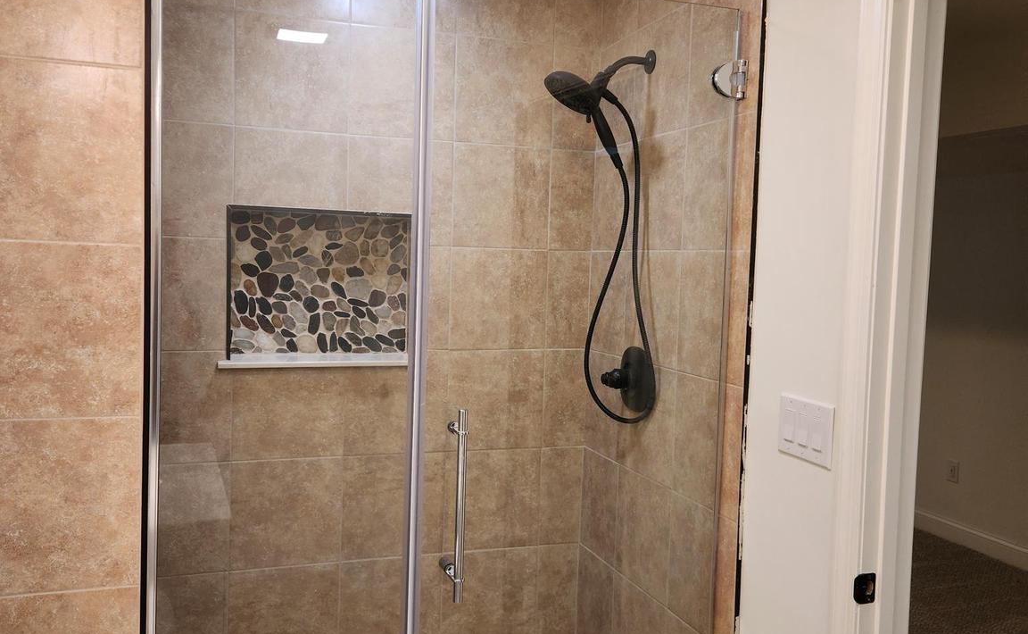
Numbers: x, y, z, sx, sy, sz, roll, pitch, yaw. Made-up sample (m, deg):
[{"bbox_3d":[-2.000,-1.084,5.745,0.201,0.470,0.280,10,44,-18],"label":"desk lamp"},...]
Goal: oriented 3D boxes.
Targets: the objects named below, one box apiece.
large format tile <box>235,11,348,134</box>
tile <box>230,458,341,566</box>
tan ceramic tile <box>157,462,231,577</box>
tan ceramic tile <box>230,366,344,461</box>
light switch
[{"bbox_3d":[-0.600,-0.666,2.483,0.304,0.304,0.010,1,4,-19],"label":"large format tile"},{"bbox_3d":[-0.638,0.549,2.553,0.304,0.304,0.010,1,4,-19],"label":"tile"},{"bbox_3d":[-0.869,0.546,2.473,0.186,0.304,0.010,1,4,-19],"label":"tan ceramic tile"},{"bbox_3d":[-0.629,0.265,2.537,0.304,0.265,0.010,1,4,-19],"label":"tan ceramic tile"},{"bbox_3d":[0.585,0.227,1.824,0.009,0.121,0.170,1,4,-19],"label":"light switch"}]

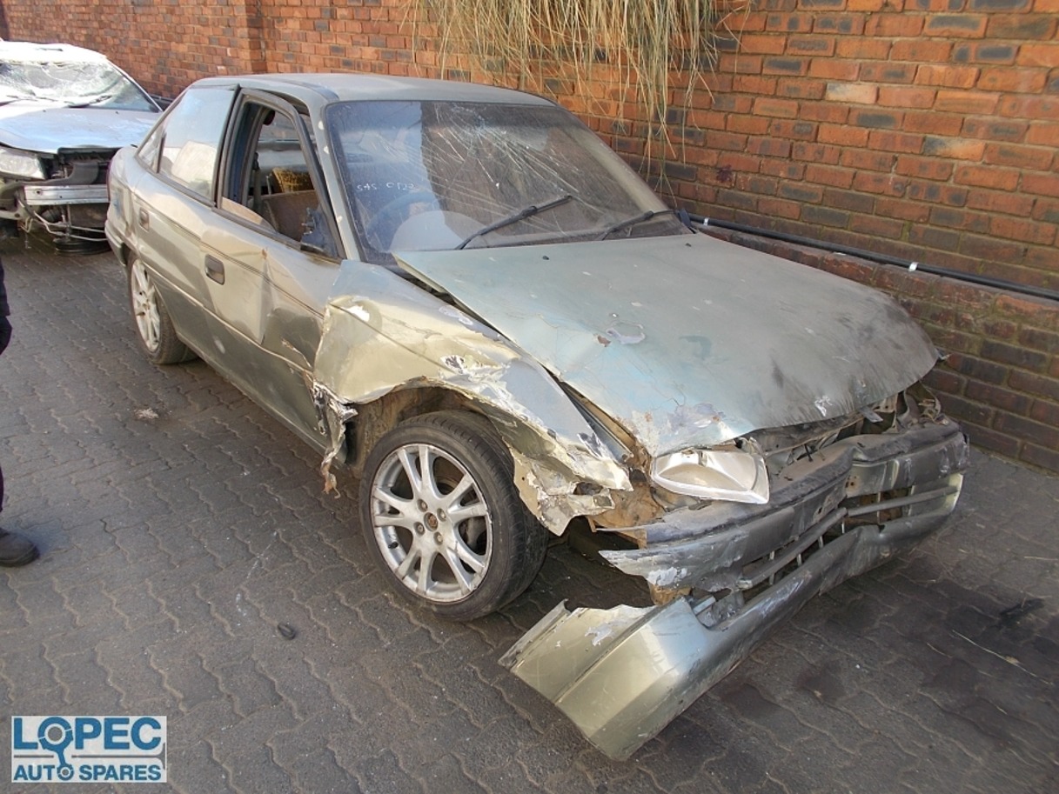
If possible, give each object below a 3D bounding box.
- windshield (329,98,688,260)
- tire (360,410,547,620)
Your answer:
[{"bbox_3d":[-0.087,-0.827,2.878,1.430,0.150,0.760,-14,60,-38],"label":"windshield"},{"bbox_3d":[-0.222,0.322,2.248,0.585,0.580,0.205,19,26,33],"label":"tire"}]

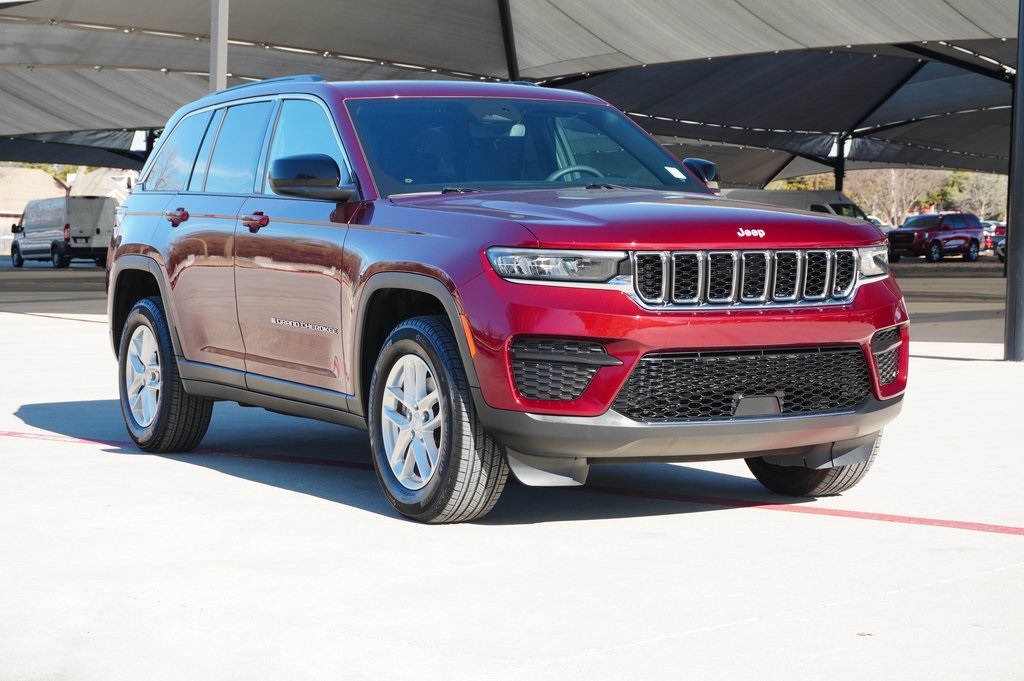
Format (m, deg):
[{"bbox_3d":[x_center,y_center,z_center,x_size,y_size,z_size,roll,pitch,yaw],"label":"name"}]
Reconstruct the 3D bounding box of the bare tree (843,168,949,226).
[{"bbox_3d":[19.409,-7.812,105.000,6.200,7.400,6.000,0,3,10],"label":"bare tree"}]

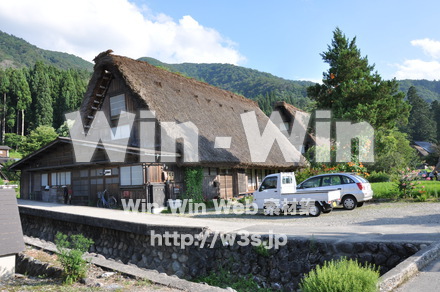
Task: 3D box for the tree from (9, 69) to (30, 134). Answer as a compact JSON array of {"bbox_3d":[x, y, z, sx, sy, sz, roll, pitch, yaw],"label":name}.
[{"bbox_3d":[-42.595,-8.498,70.000,4.600,16.500,4.600,-2,-6,0],"label":"tree"}]

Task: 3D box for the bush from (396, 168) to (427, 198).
[{"bbox_3d":[11.042,2.180,19.000,1.600,1.650,1.450,-2,-6,0],"label":"bush"}]

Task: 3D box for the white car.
[{"bbox_3d":[5.007,2.198,16.124,4.400,1.630,1.700,-5,-7,34],"label":"white car"}]

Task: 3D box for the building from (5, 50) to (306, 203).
[{"bbox_3d":[-4.395,-0.146,27.501,18.800,9.100,17.400,-6,-7,39],"label":"building"}]

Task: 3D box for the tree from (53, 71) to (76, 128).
[{"bbox_3d":[-32.621,-7.553,69.153,4.800,17.060,4.800,-1,-6,0],"label":"tree"}]

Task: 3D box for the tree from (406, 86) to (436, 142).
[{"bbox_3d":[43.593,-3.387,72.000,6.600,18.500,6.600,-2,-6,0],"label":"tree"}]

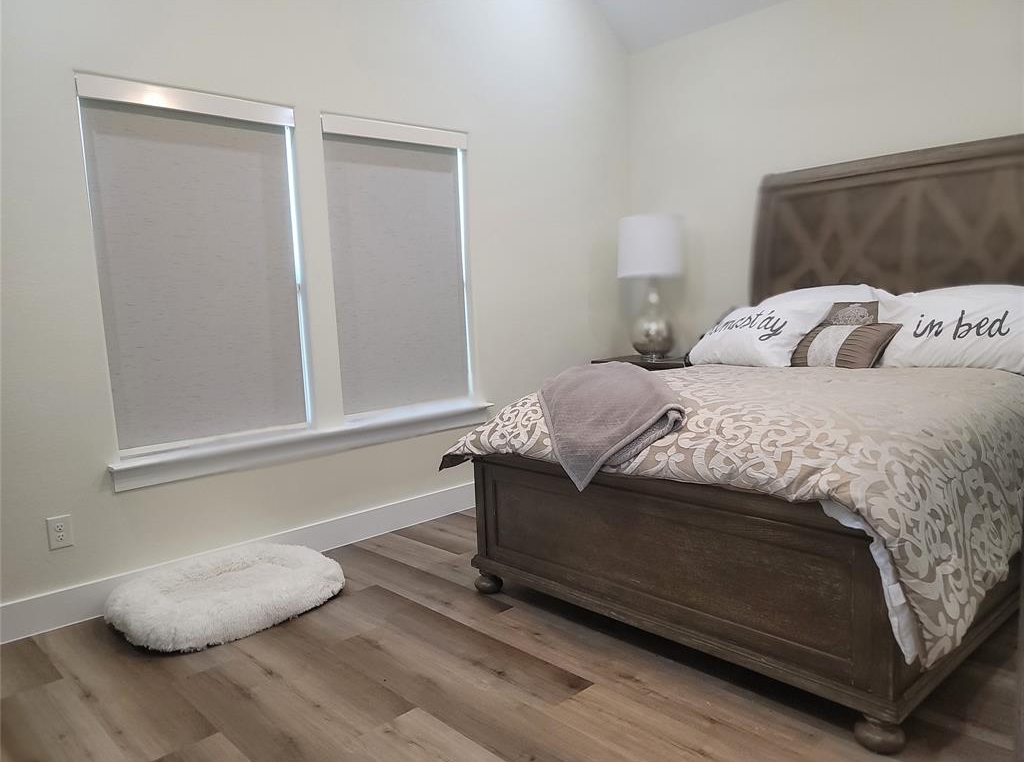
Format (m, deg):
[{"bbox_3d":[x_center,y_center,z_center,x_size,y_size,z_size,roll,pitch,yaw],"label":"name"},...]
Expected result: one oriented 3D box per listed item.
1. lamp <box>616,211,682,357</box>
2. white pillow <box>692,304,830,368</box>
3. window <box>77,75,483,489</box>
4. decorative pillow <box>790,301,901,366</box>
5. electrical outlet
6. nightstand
[{"bbox_3d":[0.901,-0.596,4.743,0.414,0.920,0.414,-2,6,0],"label":"lamp"},{"bbox_3d":[1.358,-0.262,3.906,0.700,0.440,0.190,4,-33,47],"label":"white pillow"},{"bbox_3d":[-0.911,-0.462,3.541,1.980,1.613,0.120,-8,8,-43],"label":"window"},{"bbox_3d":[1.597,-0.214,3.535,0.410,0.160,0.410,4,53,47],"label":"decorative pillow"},{"bbox_3d":[-1.721,0.577,2.821,0.079,0.122,0.008,-8,8,-43],"label":"electrical outlet"},{"bbox_3d":[0.971,0.241,4.729,0.480,0.748,0.750,-8,8,-43],"label":"nightstand"}]

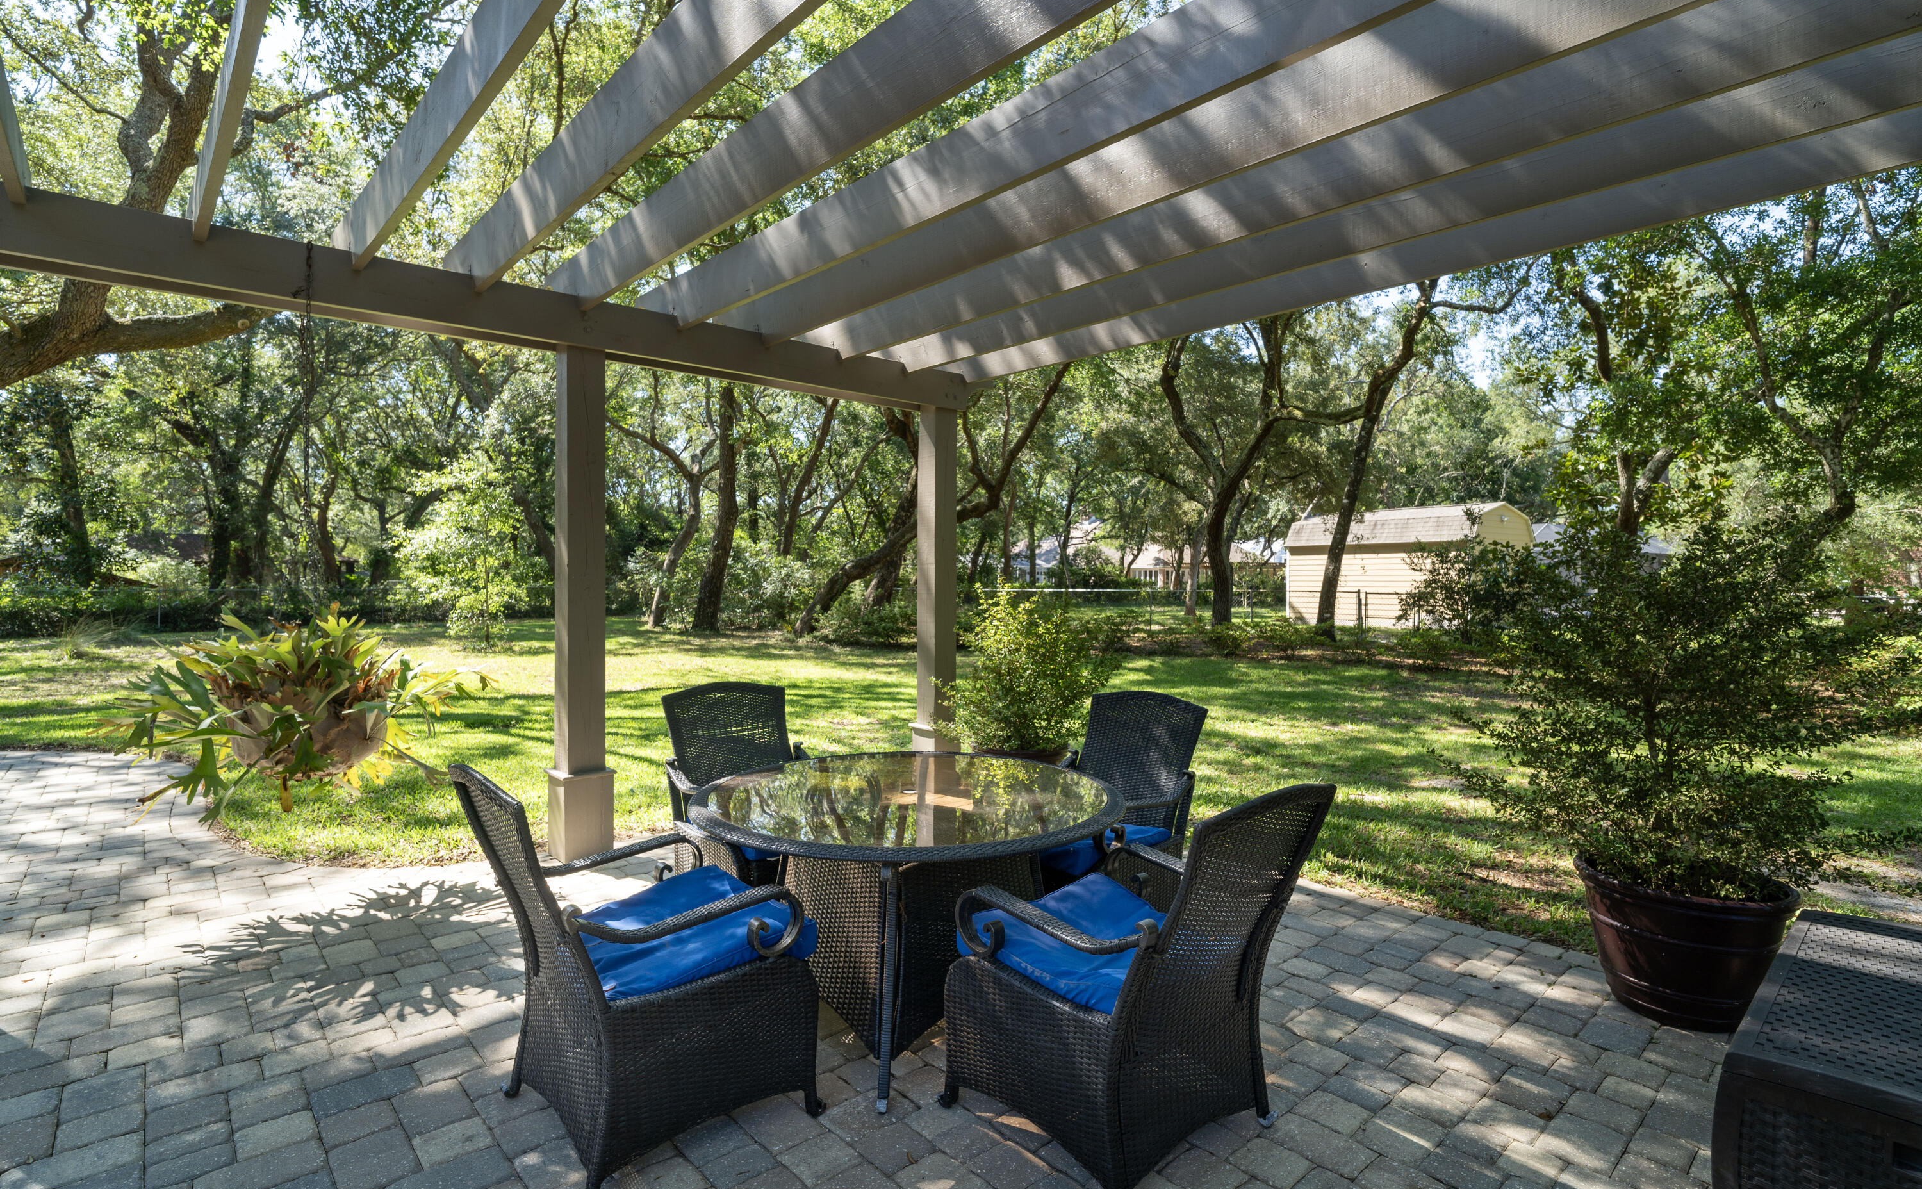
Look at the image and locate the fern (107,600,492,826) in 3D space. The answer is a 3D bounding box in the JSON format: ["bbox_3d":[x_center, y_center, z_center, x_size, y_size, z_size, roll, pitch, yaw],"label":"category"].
[{"bbox_3d":[-2.650,0.470,3.520,1.200,0.820,1.100,0,0,-37],"label":"fern"}]

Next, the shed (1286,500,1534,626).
[{"bbox_3d":[14.250,-0.820,27.400,3.900,3.850,5.900,0,0,-36],"label":"shed"}]

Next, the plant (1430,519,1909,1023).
[{"bbox_3d":[2.230,0.530,2.800,1.150,1.550,1.080,0,0,0],"label":"plant"}]

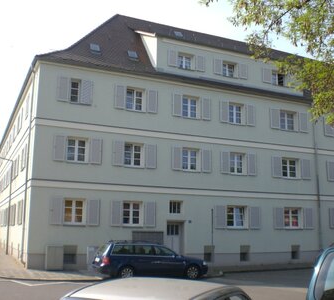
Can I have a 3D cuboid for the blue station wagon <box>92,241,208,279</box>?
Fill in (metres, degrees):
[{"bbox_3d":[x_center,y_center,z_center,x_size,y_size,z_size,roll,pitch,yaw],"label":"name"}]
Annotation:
[{"bbox_3d":[-0.612,4.470,17.722,4.680,1.490,1.750,5,-13,-22],"label":"blue station wagon"}]

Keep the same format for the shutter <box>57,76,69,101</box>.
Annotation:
[{"bbox_3d":[-5.456,-3.208,23.137,0.620,1.360,0.050,5,-13,-23],"label":"shutter"}]

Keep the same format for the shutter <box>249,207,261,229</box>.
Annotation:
[{"bbox_3d":[5.150,3.977,25.551,0.770,1.280,0.050,5,-12,-24],"label":"shutter"}]

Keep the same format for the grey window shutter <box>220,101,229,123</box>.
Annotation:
[{"bbox_3d":[3.547,-2.349,26.970,0.620,1.360,0.050,5,-13,-23],"label":"grey window shutter"}]

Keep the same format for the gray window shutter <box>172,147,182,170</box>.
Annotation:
[{"bbox_3d":[0.578,0.490,24.158,0.620,1.330,0.050,5,-12,-24],"label":"gray window shutter"}]

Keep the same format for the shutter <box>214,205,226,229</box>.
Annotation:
[{"bbox_3d":[3.010,3.737,24.608,0.760,1.280,0.050,5,-12,-24],"label":"shutter"}]

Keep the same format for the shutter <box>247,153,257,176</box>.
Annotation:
[{"bbox_3d":[5.092,0.866,26.149,0.670,1.380,0.050,5,-12,-24],"label":"shutter"}]

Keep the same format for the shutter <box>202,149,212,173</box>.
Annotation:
[{"bbox_3d":[2.269,0.621,24.906,0.640,1.360,0.050,5,-12,-24],"label":"shutter"}]

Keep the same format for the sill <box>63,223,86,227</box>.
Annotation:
[{"bbox_3d":[-4.466,3.661,21.291,1.100,0.090,0.200,5,-12,-24],"label":"sill"}]

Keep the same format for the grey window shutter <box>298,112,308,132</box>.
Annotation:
[{"bbox_3d":[9.172,-1.843,29.371,0.720,1.360,0.050,5,-13,-23],"label":"grey window shutter"}]

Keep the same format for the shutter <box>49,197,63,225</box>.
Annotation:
[{"bbox_3d":[-5.271,2.929,20.984,0.630,1.255,0.050,5,-12,-24],"label":"shutter"}]

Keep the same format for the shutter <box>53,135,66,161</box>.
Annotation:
[{"bbox_3d":[-5.248,-0.113,21.593,0.600,1.250,0.050,5,-12,-24],"label":"shutter"}]

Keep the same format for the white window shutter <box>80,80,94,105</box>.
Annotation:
[{"bbox_3d":[-4.136,-2.945,22.689,0.650,1.330,0.050,5,-12,-24],"label":"white window shutter"}]

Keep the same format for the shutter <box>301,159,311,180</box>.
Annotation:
[{"bbox_3d":[9.143,1.246,28.726,0.710,1.360,0.050,5,-13,-23],"label":"shutter"}]

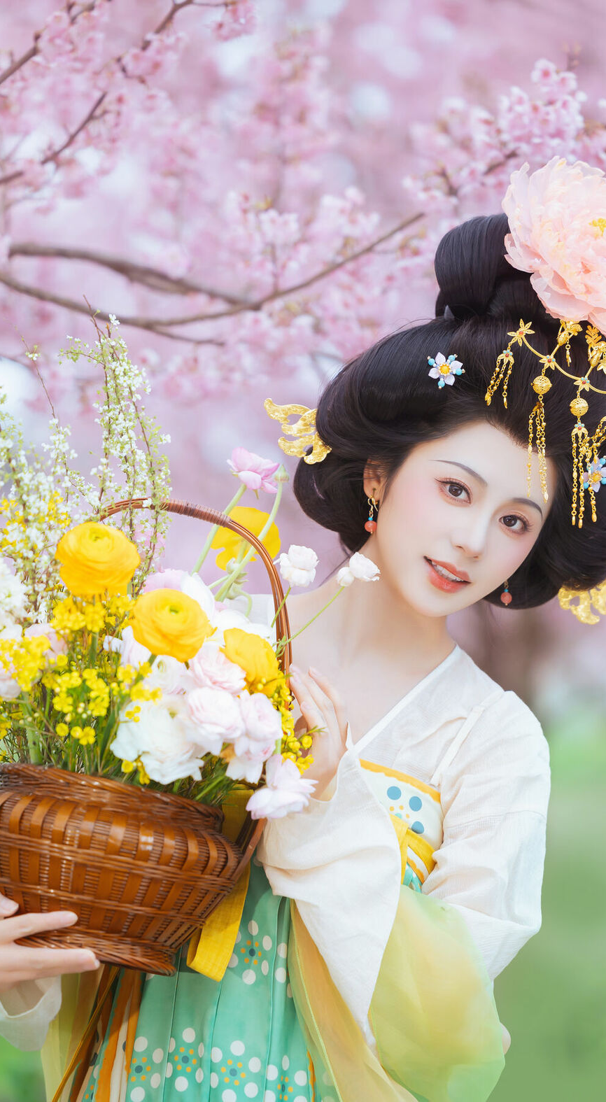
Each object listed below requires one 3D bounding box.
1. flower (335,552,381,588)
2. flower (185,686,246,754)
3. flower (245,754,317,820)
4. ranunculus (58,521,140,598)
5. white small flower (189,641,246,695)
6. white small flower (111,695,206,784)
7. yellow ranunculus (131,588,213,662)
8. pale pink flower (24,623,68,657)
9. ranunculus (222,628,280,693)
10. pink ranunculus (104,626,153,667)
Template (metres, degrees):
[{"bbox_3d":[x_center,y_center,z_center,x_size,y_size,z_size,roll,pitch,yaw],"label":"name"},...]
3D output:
[{"bbox_3d":[0.047,0.016,3.810,0.038,0.030,0.032,1,-2,-37],"label":"flower"},{"bbox_3d":[-0.073,0.141,3.740,0.051,0.056,0.047,0,-1,-6],"label":"flower"},{"bbox_3d":[-0.019,0.198,3.780,0.060,0.056,0.052,0,-2,-18],"label":"flower"},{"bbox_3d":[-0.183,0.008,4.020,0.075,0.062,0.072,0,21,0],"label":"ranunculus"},{"bbox_3d":[-0.076,0.104,3.990,0.053,0.048,0.048,2,18,6],"label":"white small flower"},{"bbox_3d":[-0.120,0.157,3.730,0.079,0.074,0.060,0,-1,0],"label":"white small flower"},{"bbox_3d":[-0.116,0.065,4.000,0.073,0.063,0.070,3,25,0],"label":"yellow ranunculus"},{"bbox_3d":[-0.230,0.081,4.040,0.040,0.035,0.038,0,12,0],"label":"pale pink flower"},{"bbox_3d":[-0.043,0.092,3.790,0.053,0.056,0.053,1,-2,-30],"label":"ranunculus"},{"bbox_3d":[-0.155,0.084,4.030,0.050,0.043,0.047,-2,12,17],"label":"pink ranunculus"}]

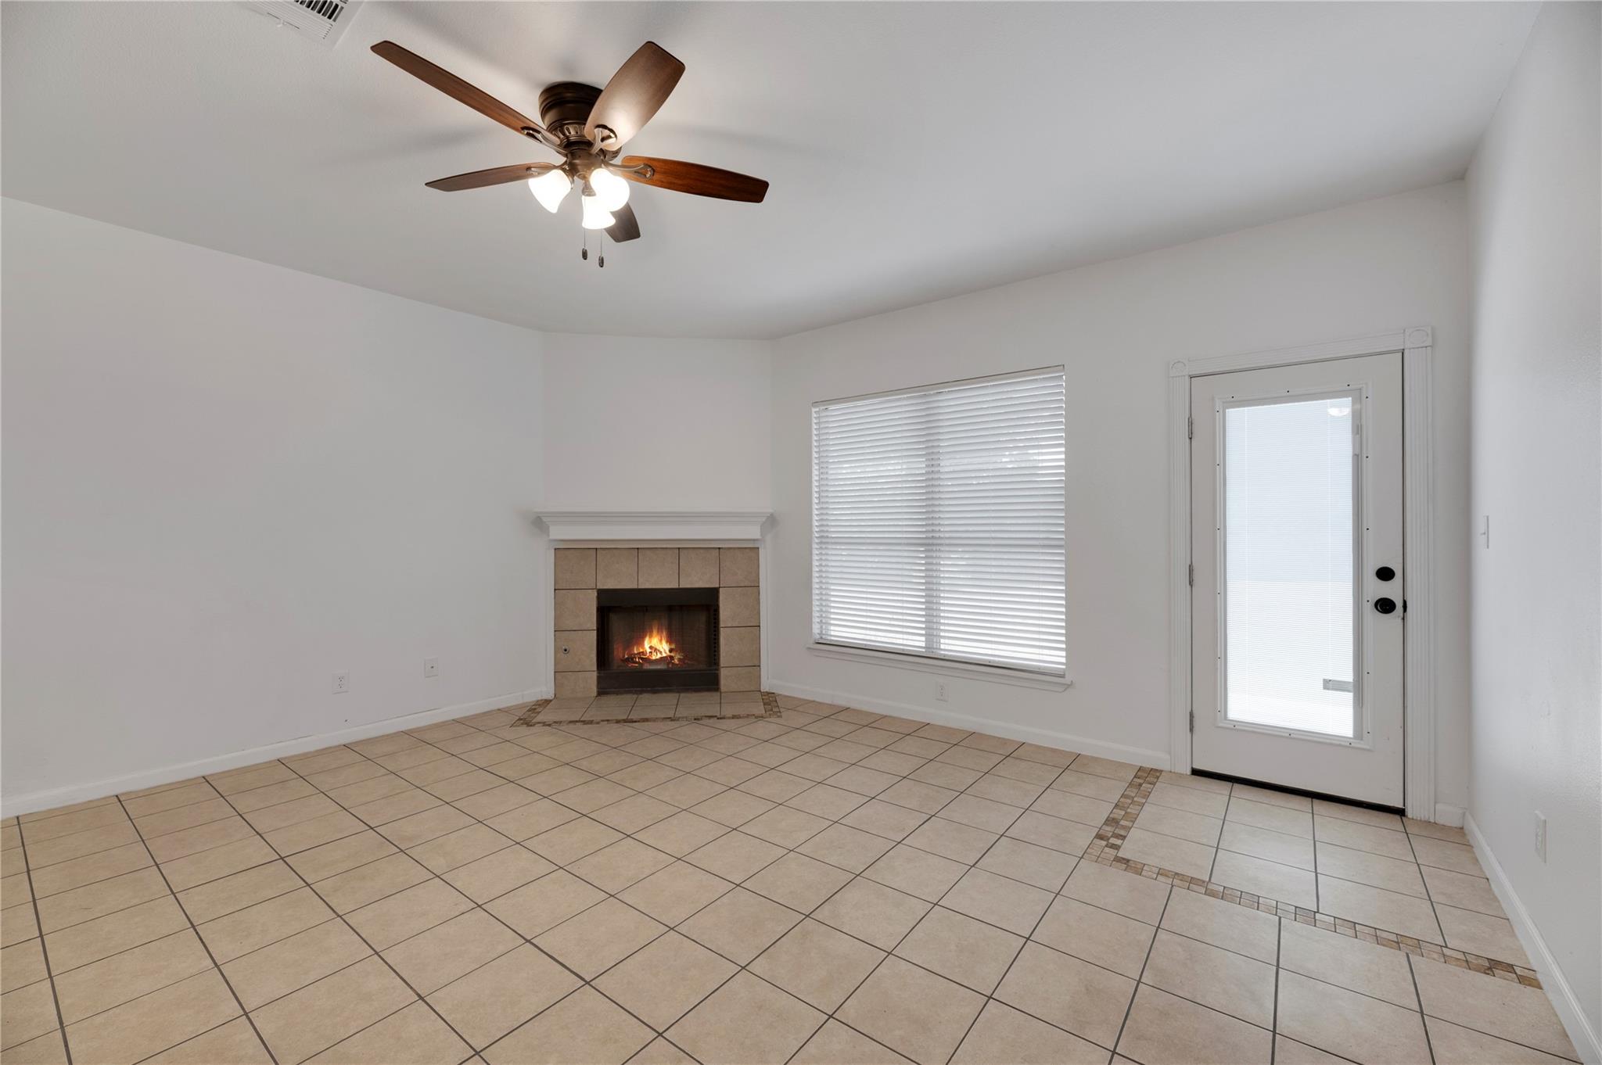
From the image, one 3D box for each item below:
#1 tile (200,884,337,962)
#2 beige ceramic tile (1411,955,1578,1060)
[{"bbox_3d":[-1.728,1.266,2.018,0.303,0.012,0.303,0,0,37],"label":"tile"},{"bbox_3d":[1.800,1.243,1.641,0.265,0.010,0.298,0,-1,37],"label":"beige ceramic tile"}]

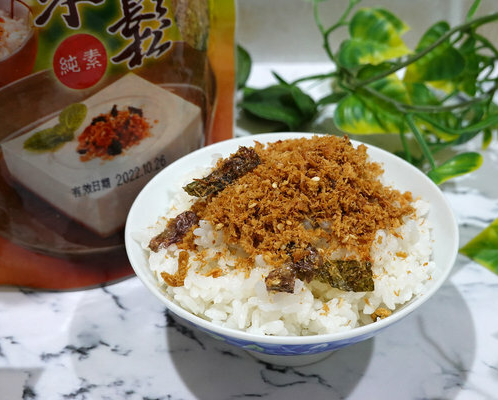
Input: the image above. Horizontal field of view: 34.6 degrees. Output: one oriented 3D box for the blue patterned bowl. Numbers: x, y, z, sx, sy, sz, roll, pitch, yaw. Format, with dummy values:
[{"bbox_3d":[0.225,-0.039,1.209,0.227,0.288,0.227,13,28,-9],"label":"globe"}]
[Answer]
[{"bbox_3d":[0.015,0.029,0.299,0.116,0.055,0.116,-2,37,1],"label":"blue patterned bowl"}]

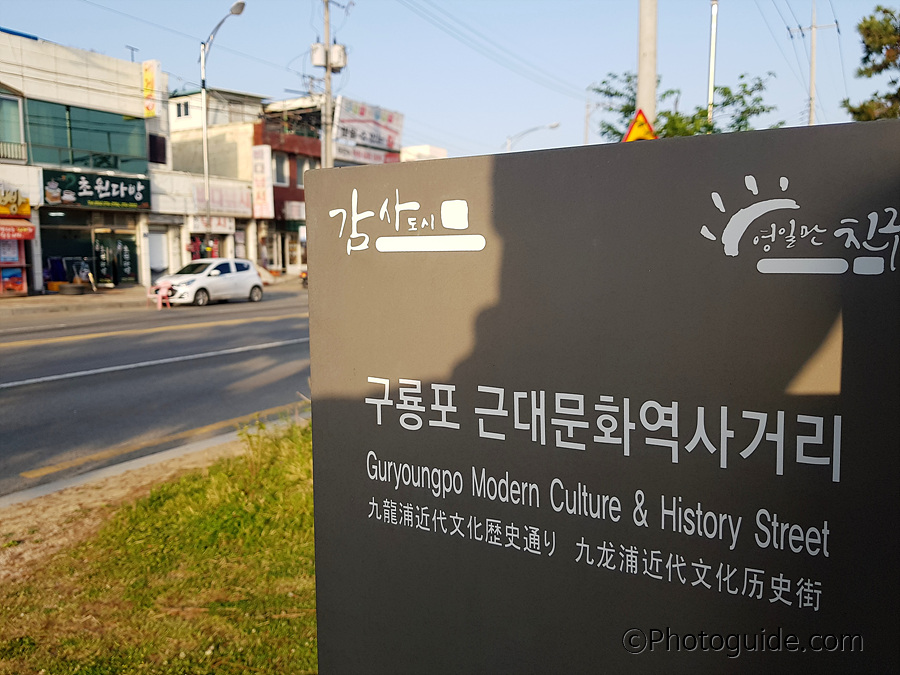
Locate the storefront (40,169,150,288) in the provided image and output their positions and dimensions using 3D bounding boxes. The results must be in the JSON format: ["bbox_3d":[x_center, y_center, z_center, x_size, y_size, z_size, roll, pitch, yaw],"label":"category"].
[{"bbox_3d":[-12.779,-3.820,24.720,0.600,4.130,4.200,4,8,30],"label":"storefront"}]

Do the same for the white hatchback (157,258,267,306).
[{"bbox_3d":[-7.810,-1.865,22.134,1.600,1.480,3.600,4,8,29],"label":"white hatchback"}]

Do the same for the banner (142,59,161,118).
[{"bbox_3d":[-11.199,-9.335,25.470,0.730,2.000,0.230,4,8,30],"label":"banner"}]

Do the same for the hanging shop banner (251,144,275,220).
[{"bbox_3d":[-8.394,-6.965,30.407,0.820,3.200,0.330,4,8,30],"label":"hanging shop banner"}]

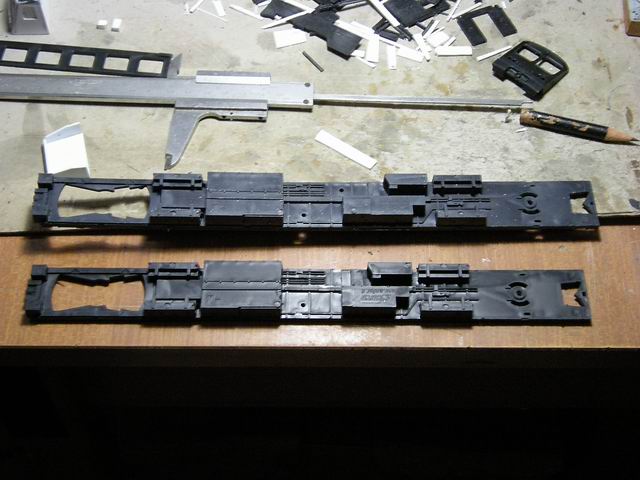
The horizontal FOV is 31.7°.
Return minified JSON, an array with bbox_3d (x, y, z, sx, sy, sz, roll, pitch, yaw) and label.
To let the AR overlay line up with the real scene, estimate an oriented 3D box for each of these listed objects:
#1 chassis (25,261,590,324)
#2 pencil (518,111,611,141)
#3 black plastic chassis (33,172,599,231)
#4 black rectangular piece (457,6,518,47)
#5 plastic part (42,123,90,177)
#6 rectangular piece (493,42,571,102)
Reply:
[{"bbox_3d":[-0.005,0.026,0.544,0.267,0.012,0.028,0,59,-1],"label":"chassis"},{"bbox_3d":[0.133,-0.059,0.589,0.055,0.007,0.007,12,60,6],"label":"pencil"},{"bbox_3d":[0.000,-0.019,0.560,0.276,0.012,0.028,0,59,-1],"label":"black plastic chassis"},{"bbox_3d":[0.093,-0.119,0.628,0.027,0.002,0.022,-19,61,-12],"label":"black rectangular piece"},{"bbox_3d":[-0.129,-0.043,0.575,0.021,0.010,0.028,-13,60,-8],"label":"plastic part"},{"bbox_3d":[0.114,-0.093,0.610,0.034,0.007,0.031,30,63,16],"label":"rectangular piece"}]

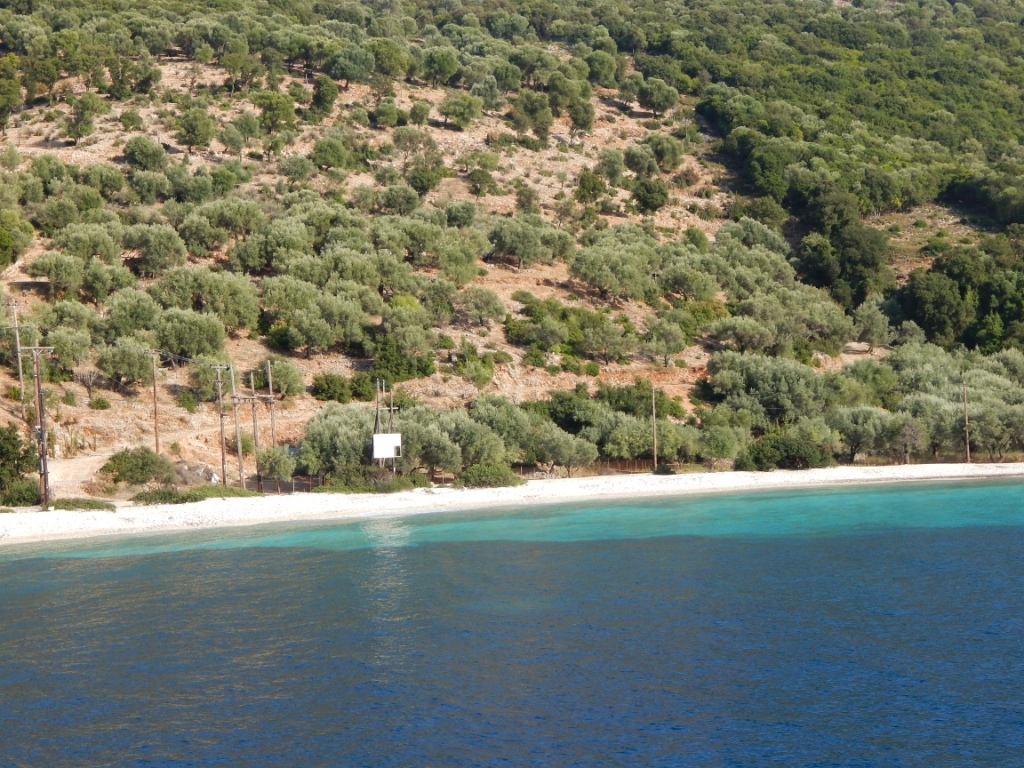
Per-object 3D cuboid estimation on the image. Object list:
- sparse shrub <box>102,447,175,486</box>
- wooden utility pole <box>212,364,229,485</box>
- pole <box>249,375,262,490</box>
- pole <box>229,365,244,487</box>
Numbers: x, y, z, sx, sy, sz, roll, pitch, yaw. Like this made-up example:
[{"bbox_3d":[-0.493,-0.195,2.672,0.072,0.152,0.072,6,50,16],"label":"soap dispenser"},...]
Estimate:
[{"bbox_3d":[-30.193,6.669,165.000,5.700,2.900,4.600,-3,3,0],"label":"sparse shrub"},{"bbox_3d":[-23.013,3.341,162.000,1.400,9.640,0.300,-4,3,-17],"label":"wooden utility pole"},{"bbox_3d":[-19.734,3.750,157.500,0.320,9.380,0.320,-4,3,0],"label":"pole"},{"bbox_3d":[-21.478,3.320,160.000,0.320,9.910,0.320,-6,3,0],"label":"pole"}]

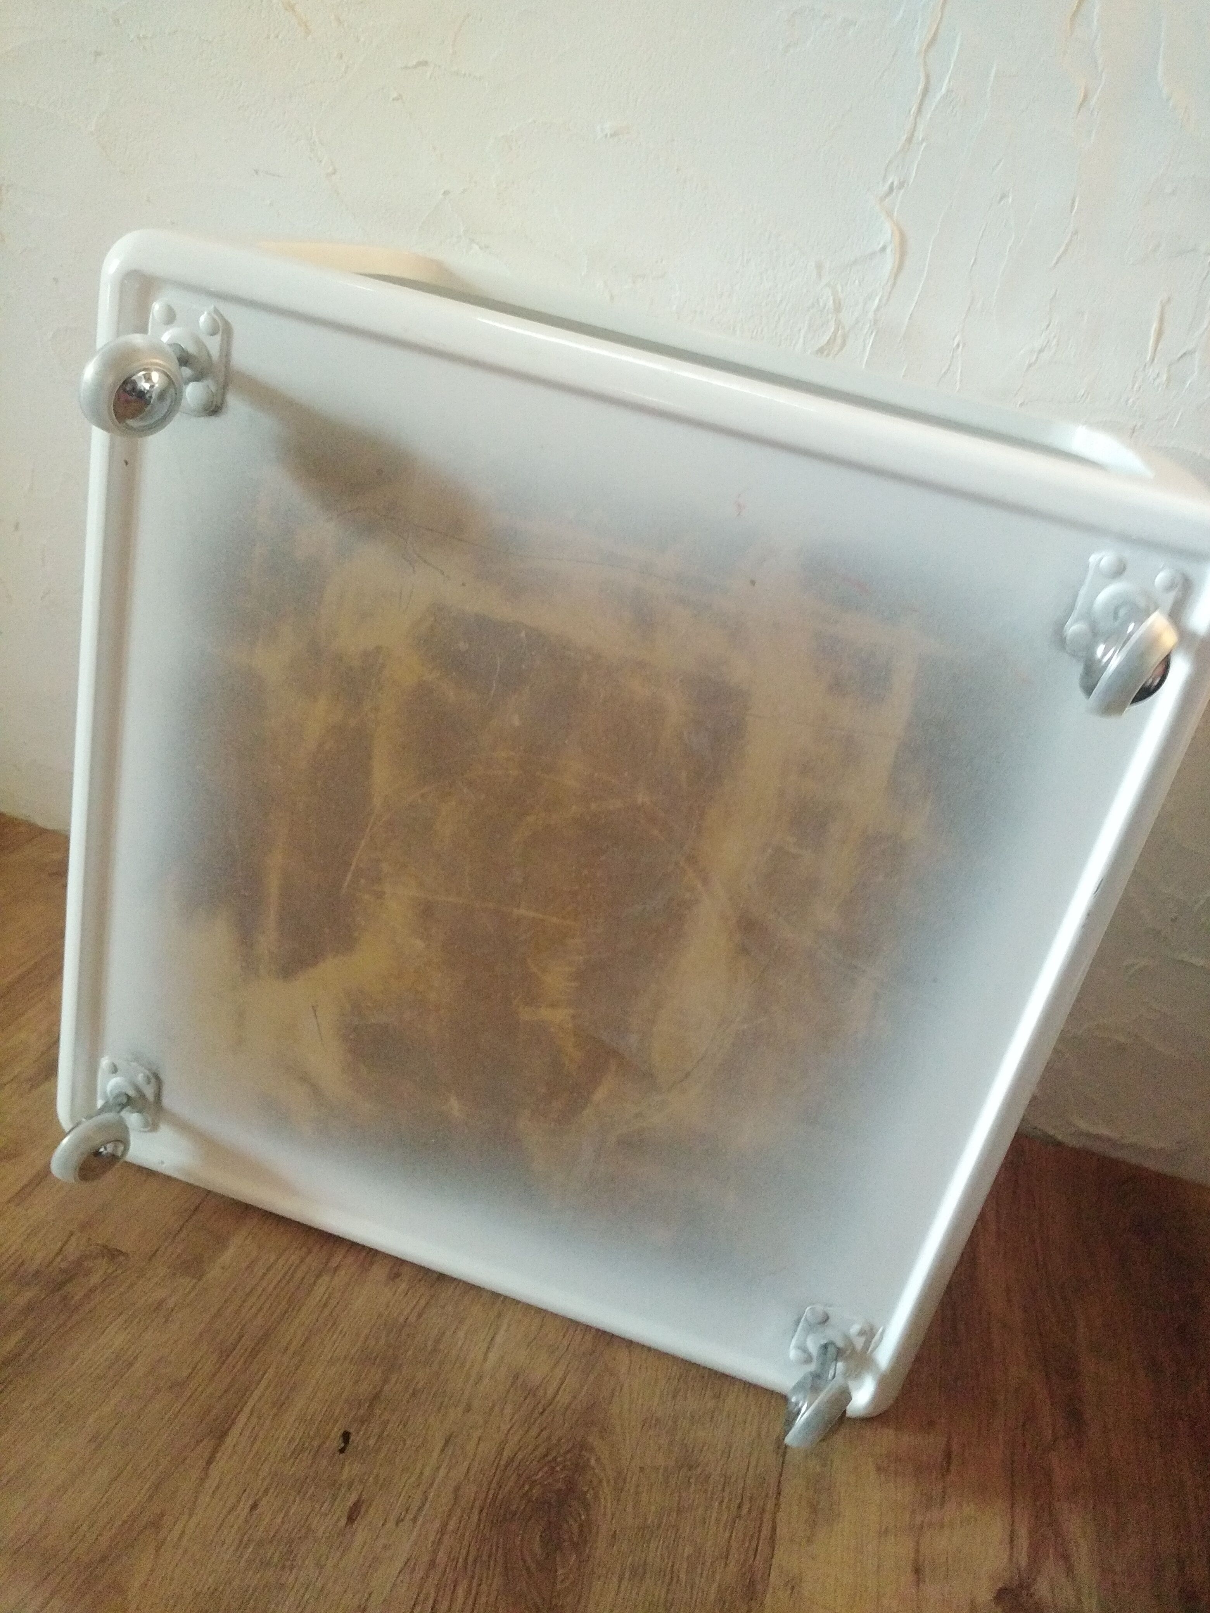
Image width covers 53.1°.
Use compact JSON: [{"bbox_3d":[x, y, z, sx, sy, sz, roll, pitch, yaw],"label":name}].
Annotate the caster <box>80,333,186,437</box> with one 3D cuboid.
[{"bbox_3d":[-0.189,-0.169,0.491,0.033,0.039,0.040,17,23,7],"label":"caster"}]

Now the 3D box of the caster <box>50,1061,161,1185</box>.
[{"bbox_3d":[-0.268,0.171,0.643,0.034,0.053,0.048,17,23,7],"label":"caster"}]

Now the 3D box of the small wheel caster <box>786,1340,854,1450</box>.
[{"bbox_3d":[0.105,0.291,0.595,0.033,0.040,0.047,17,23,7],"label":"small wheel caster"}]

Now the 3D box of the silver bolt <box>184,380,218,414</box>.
[{"bbox_3d":[-0.171,-0.172,0.513,0.011,0.011,0.005,17,23,7],"label":"silver bolt"}]

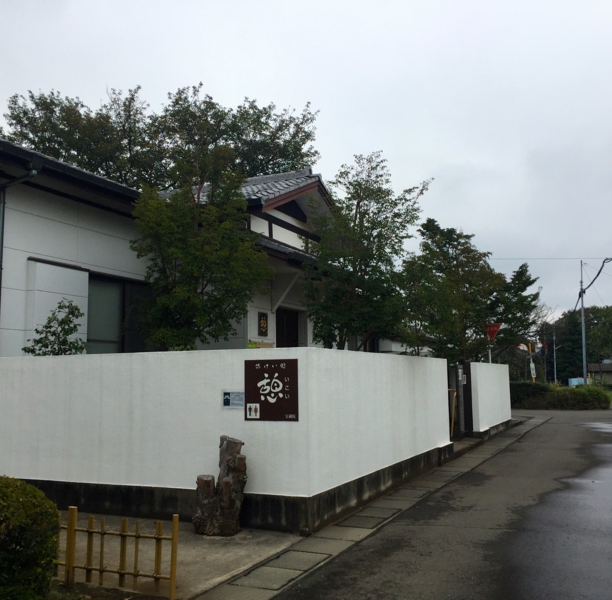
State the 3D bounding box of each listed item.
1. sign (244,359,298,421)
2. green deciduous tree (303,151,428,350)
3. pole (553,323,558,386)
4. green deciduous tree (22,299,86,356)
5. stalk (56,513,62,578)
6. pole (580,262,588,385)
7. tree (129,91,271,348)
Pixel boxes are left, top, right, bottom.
[{"bbox_3d":[-0.361,0.940,6.955,0.610,0.625,0.030,-3,-7,23],"label":"sign"},{"bbox_3d":[0.982,0.096,10.953,2.100,5.150,2.100,-1,-6,0],"label":"green deciduous tree"},{"bbox_3d":[19.324,4.561,52.103,0.180,5.300,0.180,-1,-6,0],"label":"pole"},{"bbox_3d":[-3.557,1.260,9.422,1.150,2.500,1.150,-1,-6,0],"label":"green deciduous tree"},{"bbox_3d":[-1.868,1.875,5.078,0.040,0.520,0.040,-1,-6,0],"label":"stalk"},{"bbox_3d":[14.558,1.638,35.113,0.200,7.400,0.200,-1,-6,0],"label":"pole"},{"bbox_3d":[-1.558,-0.159,9.985,2.300,5.500,2.300,-1,-6,0],"label":"tree"}]

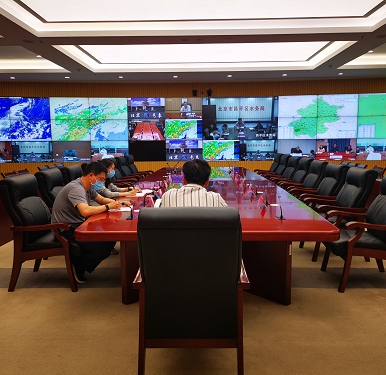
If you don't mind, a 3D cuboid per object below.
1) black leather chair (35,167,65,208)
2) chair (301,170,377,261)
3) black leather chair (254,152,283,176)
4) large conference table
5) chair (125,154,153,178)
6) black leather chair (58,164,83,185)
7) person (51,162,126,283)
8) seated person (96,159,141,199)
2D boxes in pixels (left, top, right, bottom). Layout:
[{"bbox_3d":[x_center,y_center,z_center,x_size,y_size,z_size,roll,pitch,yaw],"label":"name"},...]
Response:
[{"bbox_3d":[-1.450,0.329,4.874,0.710,1.100,0.650,0,7,1],"label":"black leather chair"},{"bbox_3d":[1.747,0.296,4.768,0.735,1.077,0.655,0,7,1],"label":"chair"},{"bbox_3d":[1.909,-0.299,10.087,0.710,1.100,0.650,0,7,1],"label":"black leather chair"},{"bbox_3d":[0.175,0.274,6.731,2.220,0.755,7.350,0,7,1],"label":"large conference table"},{"bbox_3d":[-1.332,-0.263,9.789,0.710,1.100,0.650,0,7,1],"label":"chair"},{"bbox_3d":[-1.460,0.212,5.688,0.735,1.077,0.655,0,7,1],"label":"black leather chair"},{"bbox_3d":[-1.030,0.361,4.022,0.780,1.230,0.520,0,7,1],"label":"person"},{"bbox_3d":[-1.012,0.265,4.835,0.794,1.167,0.516,0,7,1],"label":"seated person"}]

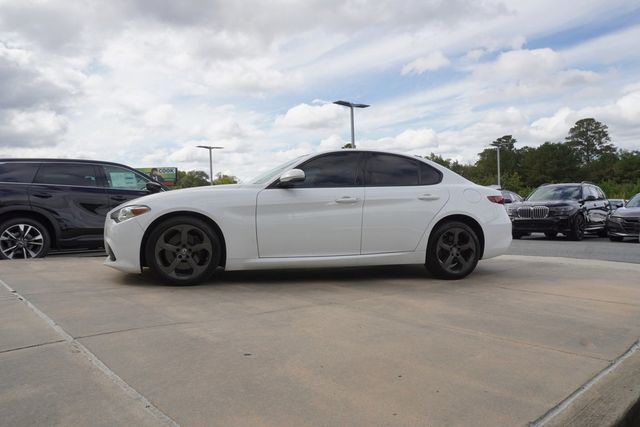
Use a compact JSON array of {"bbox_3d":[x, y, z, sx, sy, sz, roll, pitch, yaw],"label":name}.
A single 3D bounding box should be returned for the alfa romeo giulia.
[{"bbox_3d":[-0.008,-0.022,5.152,4.643,1.436,1.880,1,0,-15],"label":"alfa romeo giulia"}]

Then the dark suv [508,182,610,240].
[{"bbox_3d":[8.170,-0.120,14.400,5.130,1.800,2.020,0,0,-44],"label":"dark suv"}]

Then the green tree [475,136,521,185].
[{"bbox_3d":[24.900,-5.000,60.000,6.600,11.600,6.400,0,0,23],"label":"green tree"}]

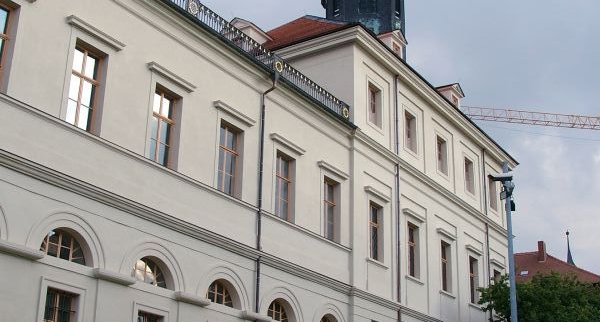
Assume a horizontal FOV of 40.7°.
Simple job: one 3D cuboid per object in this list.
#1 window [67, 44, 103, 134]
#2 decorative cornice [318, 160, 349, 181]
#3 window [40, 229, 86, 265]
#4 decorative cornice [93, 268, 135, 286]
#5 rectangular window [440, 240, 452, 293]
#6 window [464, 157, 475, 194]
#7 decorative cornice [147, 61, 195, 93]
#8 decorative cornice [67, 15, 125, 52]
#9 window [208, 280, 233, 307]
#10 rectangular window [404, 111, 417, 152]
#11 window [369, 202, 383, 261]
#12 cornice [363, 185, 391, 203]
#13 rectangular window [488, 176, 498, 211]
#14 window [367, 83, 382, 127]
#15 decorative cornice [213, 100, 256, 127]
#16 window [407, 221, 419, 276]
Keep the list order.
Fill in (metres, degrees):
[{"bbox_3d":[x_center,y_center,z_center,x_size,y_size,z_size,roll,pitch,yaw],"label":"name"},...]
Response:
[{"bbox_3d":[-6.605,-2.169,24.588,0.324,2.772,1.278,-13,-26,33],"label":"window"},{"bbox_3d":[1.482,0.496,35.219,0.266,0.216,2.151,-13,-26,33],"label":"decorative cornice"},{"bbox_3d":[-6.607,2.367,22.527,0.220,0.898,1.813,-12,-25,32],"label":"window"},{"bbox_3d":[-5.168,3.223,22.473,0.247,0.204,1.447,-13,-26,32],"label":"decorative cornice"},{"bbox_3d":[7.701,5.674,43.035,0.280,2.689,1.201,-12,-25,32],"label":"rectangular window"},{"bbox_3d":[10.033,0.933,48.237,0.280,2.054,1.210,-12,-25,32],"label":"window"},{"bbox_3d":[-4.172,-2.685,26.163,0.333,0.221,2.096,-13,-26,32],"label":"decorative cornice"},{"bbox_3d":[-6.153,-3.773,24.492,0.270,0.270,2.149,-12,-25,32],"label":"decorative cornice"},{"bbox_3d":[-2.773,4.538,27.769,0.220,0.906,1.813,-12,-25,32],"label":"window"},{"bbox_3d":[5.732,-1.446,41.578,0.220,2.138,1.209,-13,-26,32],"label":"rectangular window"},{"bbox_3d":[3.341,3.313,37.310,0.288,2.704,1.269,-13,-26,33],"label":"window"},{"bbox_3d":[3.664,1.636,37.679,0.261,0.207,2.052,-13,-26,33],"label":"cornice"},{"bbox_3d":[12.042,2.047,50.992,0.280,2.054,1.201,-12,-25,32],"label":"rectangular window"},{"bbox_3d":[3.636,-2.628,38.740,0.220,2.116,1.275,-13,-26,32],"label":"window"},{"bbox_3d":[-2.397,-1.679,30.064,0.279,0.252,2.178,-13,-26,33],"label":"decorative cornice"},{"bbox_3d":[5.539,4.377,39.174,0.220,2.713,1.205,-13,-26,32],"label":"window"}]

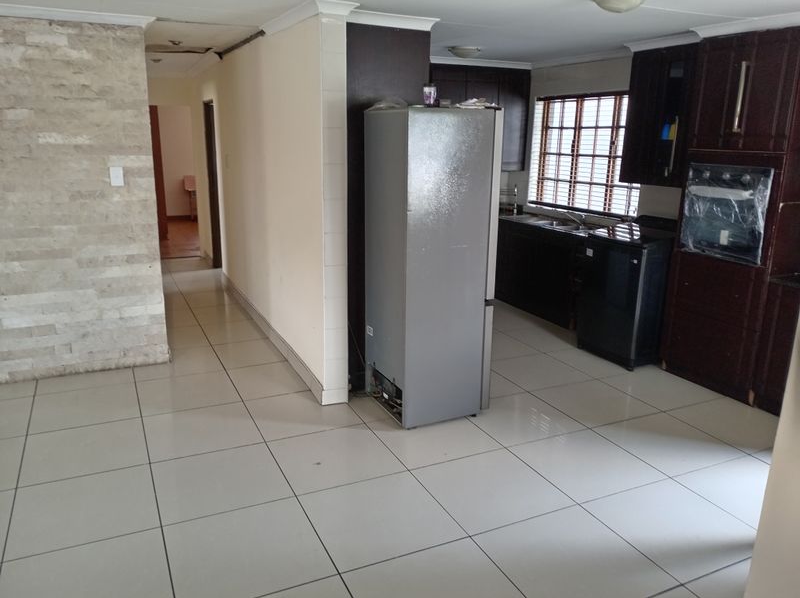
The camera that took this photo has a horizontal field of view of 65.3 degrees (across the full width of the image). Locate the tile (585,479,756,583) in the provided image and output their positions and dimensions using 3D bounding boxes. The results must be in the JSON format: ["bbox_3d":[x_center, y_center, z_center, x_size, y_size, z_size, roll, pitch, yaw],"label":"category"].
[{"bbox_3d":[1.245,1.018,2.817,0.600,0.010,0.600,-6,16,-25],"label":"tile"}]

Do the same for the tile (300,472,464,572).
[{"bbox_3d":[-0.096,0.987,2.829,0.600,0.012,0.600,-6,16,-25],"label":"tile"}]

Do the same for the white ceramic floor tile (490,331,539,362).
[{"bbox_3d":[0.765,0.403,5.145,0.597,0.012,0.597,-6,16,-25],"label":"white ceramic floor tile"}]

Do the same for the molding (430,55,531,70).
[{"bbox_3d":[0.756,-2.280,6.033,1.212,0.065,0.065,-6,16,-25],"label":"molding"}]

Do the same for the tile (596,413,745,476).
[{"bbox_3d":[1.530,0.823,3.585,0.600,0.010,0.600,-6,16,-25],"label":"tile"}]

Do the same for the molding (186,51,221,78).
[{"bbox_3d":[-2.250,-2.620,7.029,0.085,0.088,2.100,-6,16,-25],"label":"molding"}]

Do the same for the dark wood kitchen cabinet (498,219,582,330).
[{"bbox_3d":[1.530,-0.314,6.246,0.582,0.860,1.380,-6,16,-25],"label":"dark wood kitchen cabinet"}]

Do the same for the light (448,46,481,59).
[{"bbox_3d":[0.539,-2.056,5.220,0.275,0.090,0.275,1,15,0],"label":"light"}]

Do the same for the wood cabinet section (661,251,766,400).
[{"bbox_3d":[2.405,0.140,4.440,0.580,0.910,0.730,-6,16,-25],"label":"wood cabinet section"}]

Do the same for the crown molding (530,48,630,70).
[{"bbox_3d":[1.700,-2.234,5.806,0.080,0.080,1.500,-6,16,-25],"label":"crown molding"}]

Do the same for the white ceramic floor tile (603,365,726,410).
[{"bbox_3d":[1.817,0.631,4.357,0.600,0.012,0.600,-6,16,-25],"label":"white ceramic floor tile"}]

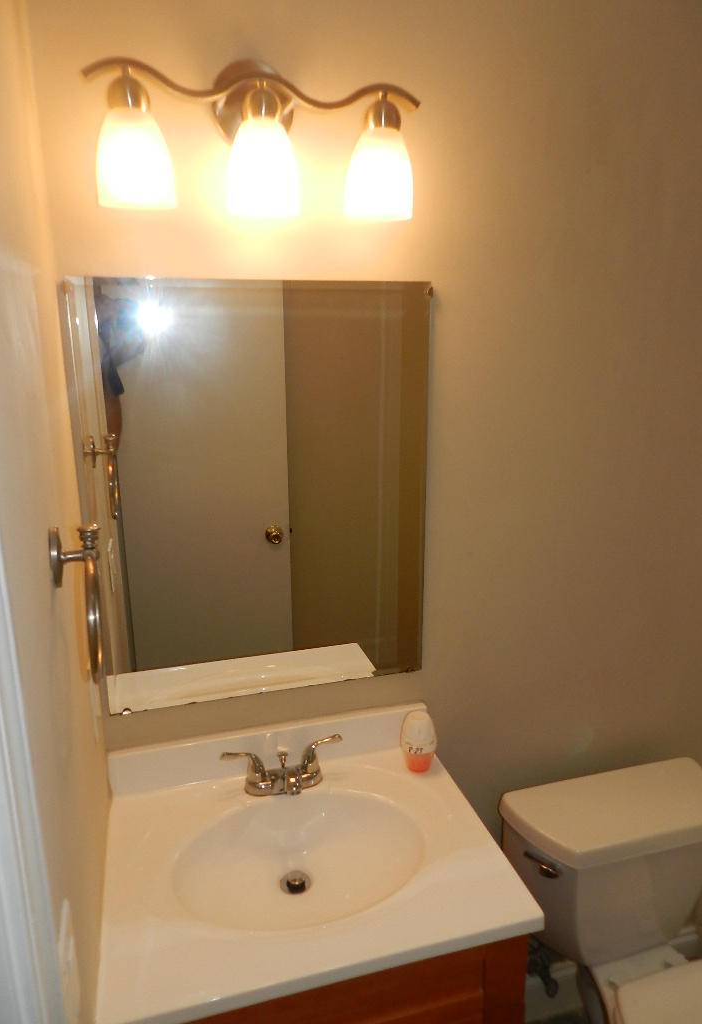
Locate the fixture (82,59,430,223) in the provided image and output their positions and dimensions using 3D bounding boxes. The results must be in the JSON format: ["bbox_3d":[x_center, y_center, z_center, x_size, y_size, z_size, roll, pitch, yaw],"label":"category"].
[{"bbox_3d":[-0.134,-0.566,1.008,0.485,0.231,0.158,-4,15,-15],"label":"fixture"}]

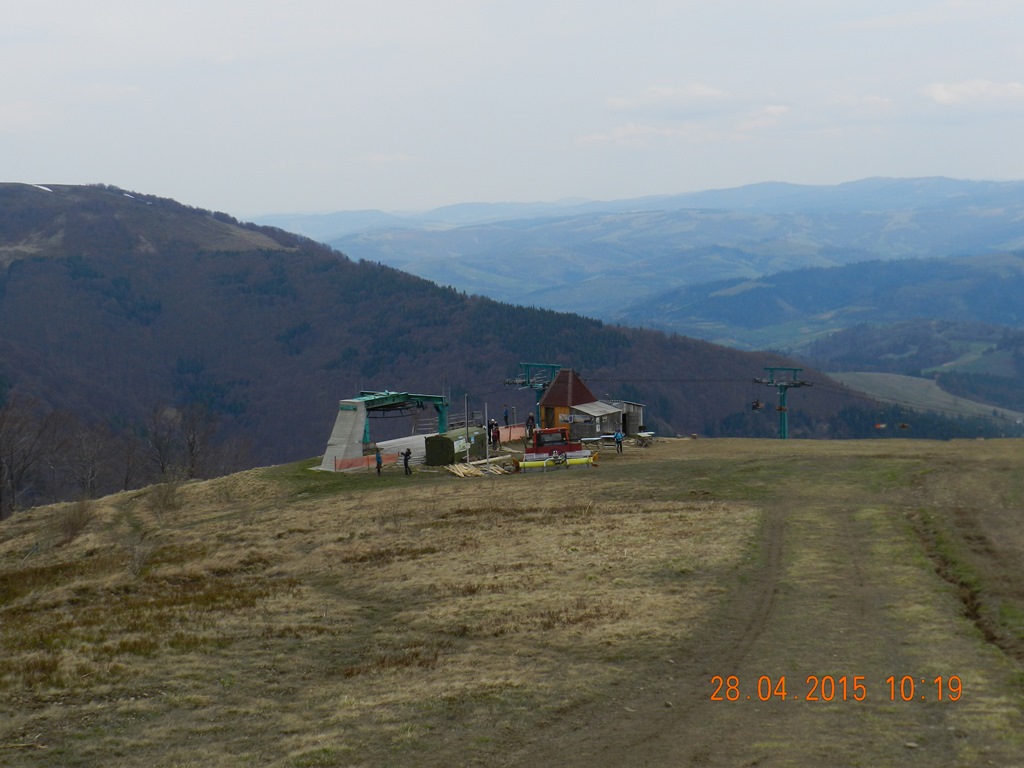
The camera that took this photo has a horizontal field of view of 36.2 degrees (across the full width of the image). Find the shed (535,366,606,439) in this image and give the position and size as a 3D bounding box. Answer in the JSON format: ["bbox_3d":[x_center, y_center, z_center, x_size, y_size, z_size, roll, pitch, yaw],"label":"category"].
[{"bbox_3d":[4.248,1.205,118.133,3.150,5.200,3.800,3,9,37],"label":"shed"}]

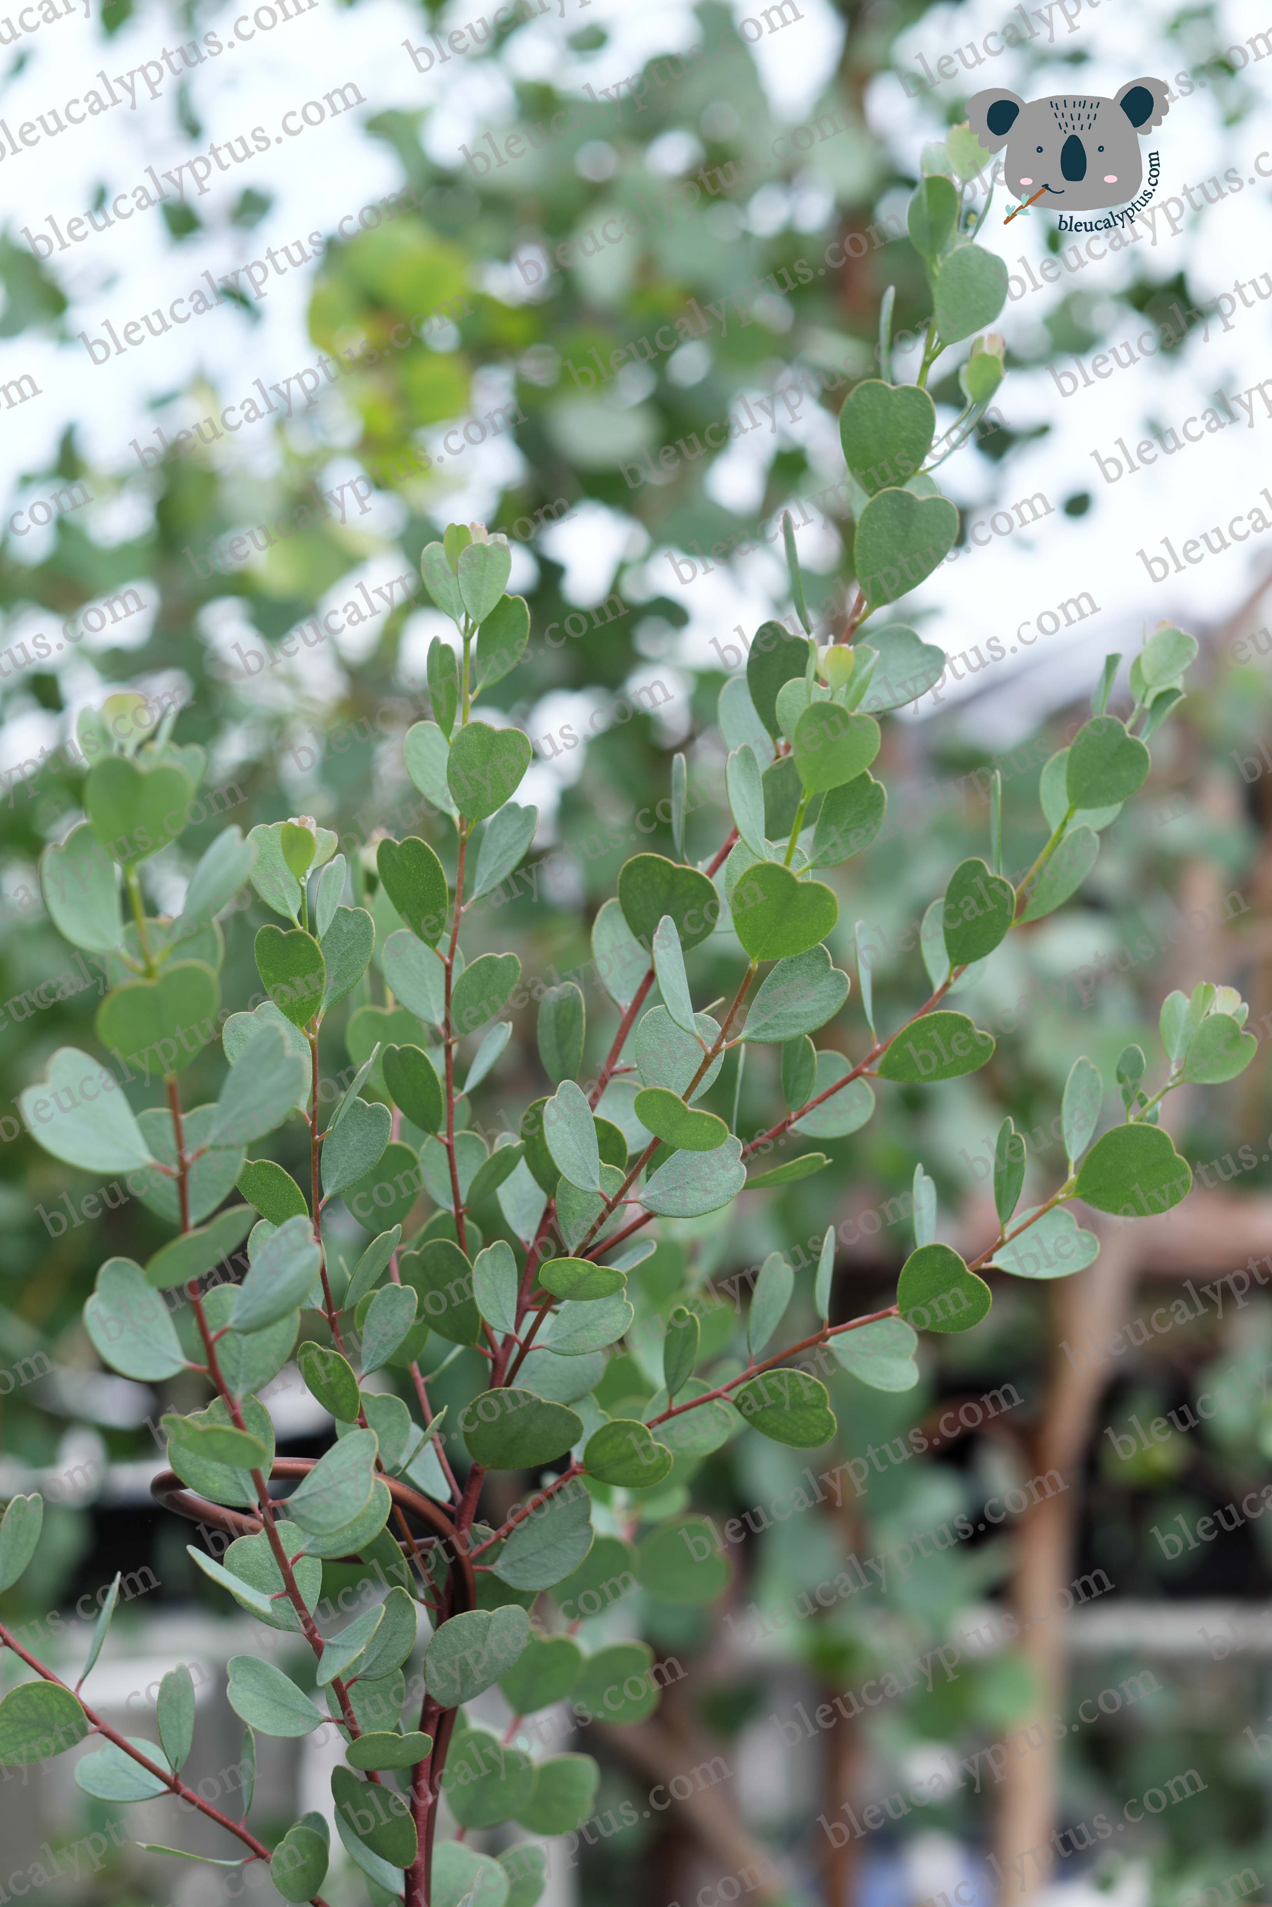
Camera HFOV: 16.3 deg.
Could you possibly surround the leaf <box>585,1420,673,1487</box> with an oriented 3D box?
[{"bbox_3d":[-0.002,0.124,1.100,0.024,0.019,0.004,-22,20,25],"label":"leaf"}]

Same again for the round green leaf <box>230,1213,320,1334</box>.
[{"bbox_3d":[-0.078,0.069,0.960,0.005,0.030,0.022,38,0,-42],"label":"round green leaf"}]

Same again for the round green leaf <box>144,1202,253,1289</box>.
[{"bbox_3d":[-0.102,0.068,1.040,0.030,0.004,0.025,-36,-27,0],"label":"round green leaf"}]

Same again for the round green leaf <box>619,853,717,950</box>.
[{"bbox_3d":[0.007,-0.011,1.020,0.023,0.024,0.004,14,0,0],"label":"round green leaf"}]

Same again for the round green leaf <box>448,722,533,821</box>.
[{"bbox_3d":[-0.036,-0.045,1.110,0.022,0.027,0.004,11,25,5],"label":"round green leaf"}]

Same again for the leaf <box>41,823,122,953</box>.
[{"bbox_3d":[-0.117,-0.013,0.950,0.021,0.029,0.005,-26,0,-34],"label":"leaf"}]

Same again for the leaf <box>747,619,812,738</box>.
[{"bbox_3d":[0.034,-0.063,1.030,0.018,0.027,0.005,5,0,21],"label":"leaf"}]

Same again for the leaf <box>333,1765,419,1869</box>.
[{"bbox_3d":[-0.067,0.221,1.140,0.004,0.030,0.023,-37,11,-35],"label":"leaf"}]

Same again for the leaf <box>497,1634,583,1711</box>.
[{"bbox_3d":[-0.023,0.175,1.080,0.021,0.021,0.004,27,0,3],"label":"leaf"}]

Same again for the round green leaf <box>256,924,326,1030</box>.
[{"bbox_3d":[-0.085,0.006,1.100,0.019,0.028,0.004,0,22,26],"label":"round green leaf"}]

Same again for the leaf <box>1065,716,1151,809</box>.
[{"bbox_3d":[0.124,-0.050,1.170,0.022,0.027,0.004,32,24,-13],"label":"leaf"}]

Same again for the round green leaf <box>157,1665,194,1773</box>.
[{"bbox_3d":[-0.118,0.197,1.145,0.004,0.028,0.022,6,-7,-31],"label":"round green leaf"}]

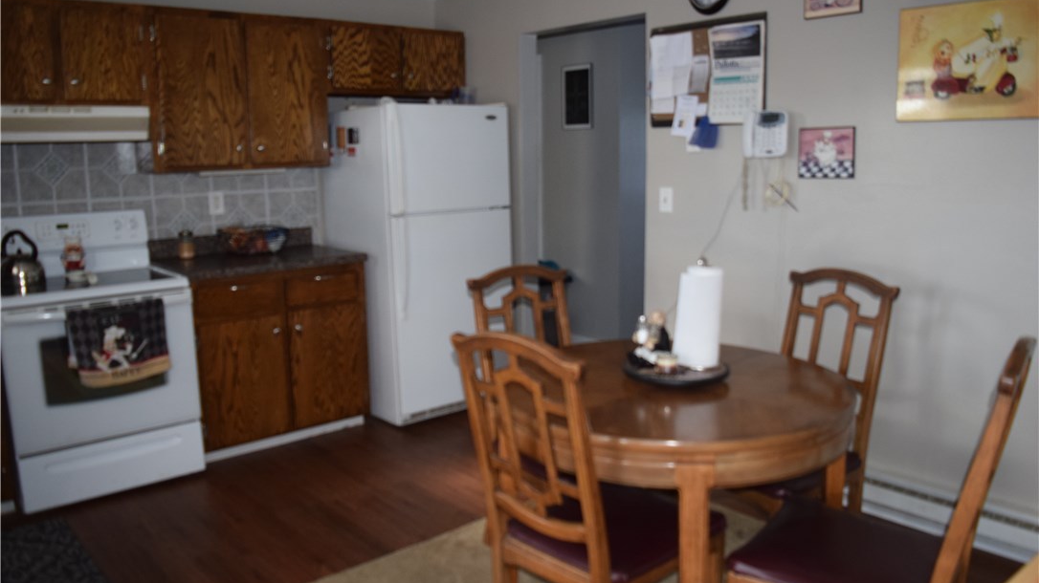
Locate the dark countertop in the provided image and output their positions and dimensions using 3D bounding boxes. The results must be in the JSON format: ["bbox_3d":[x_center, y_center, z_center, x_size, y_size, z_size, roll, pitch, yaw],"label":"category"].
[{"bbox_3d":[-1.376,-0.154,4.113,0.900,0.040,0.630,-10,14,-39],"label":"dark countertop"}]

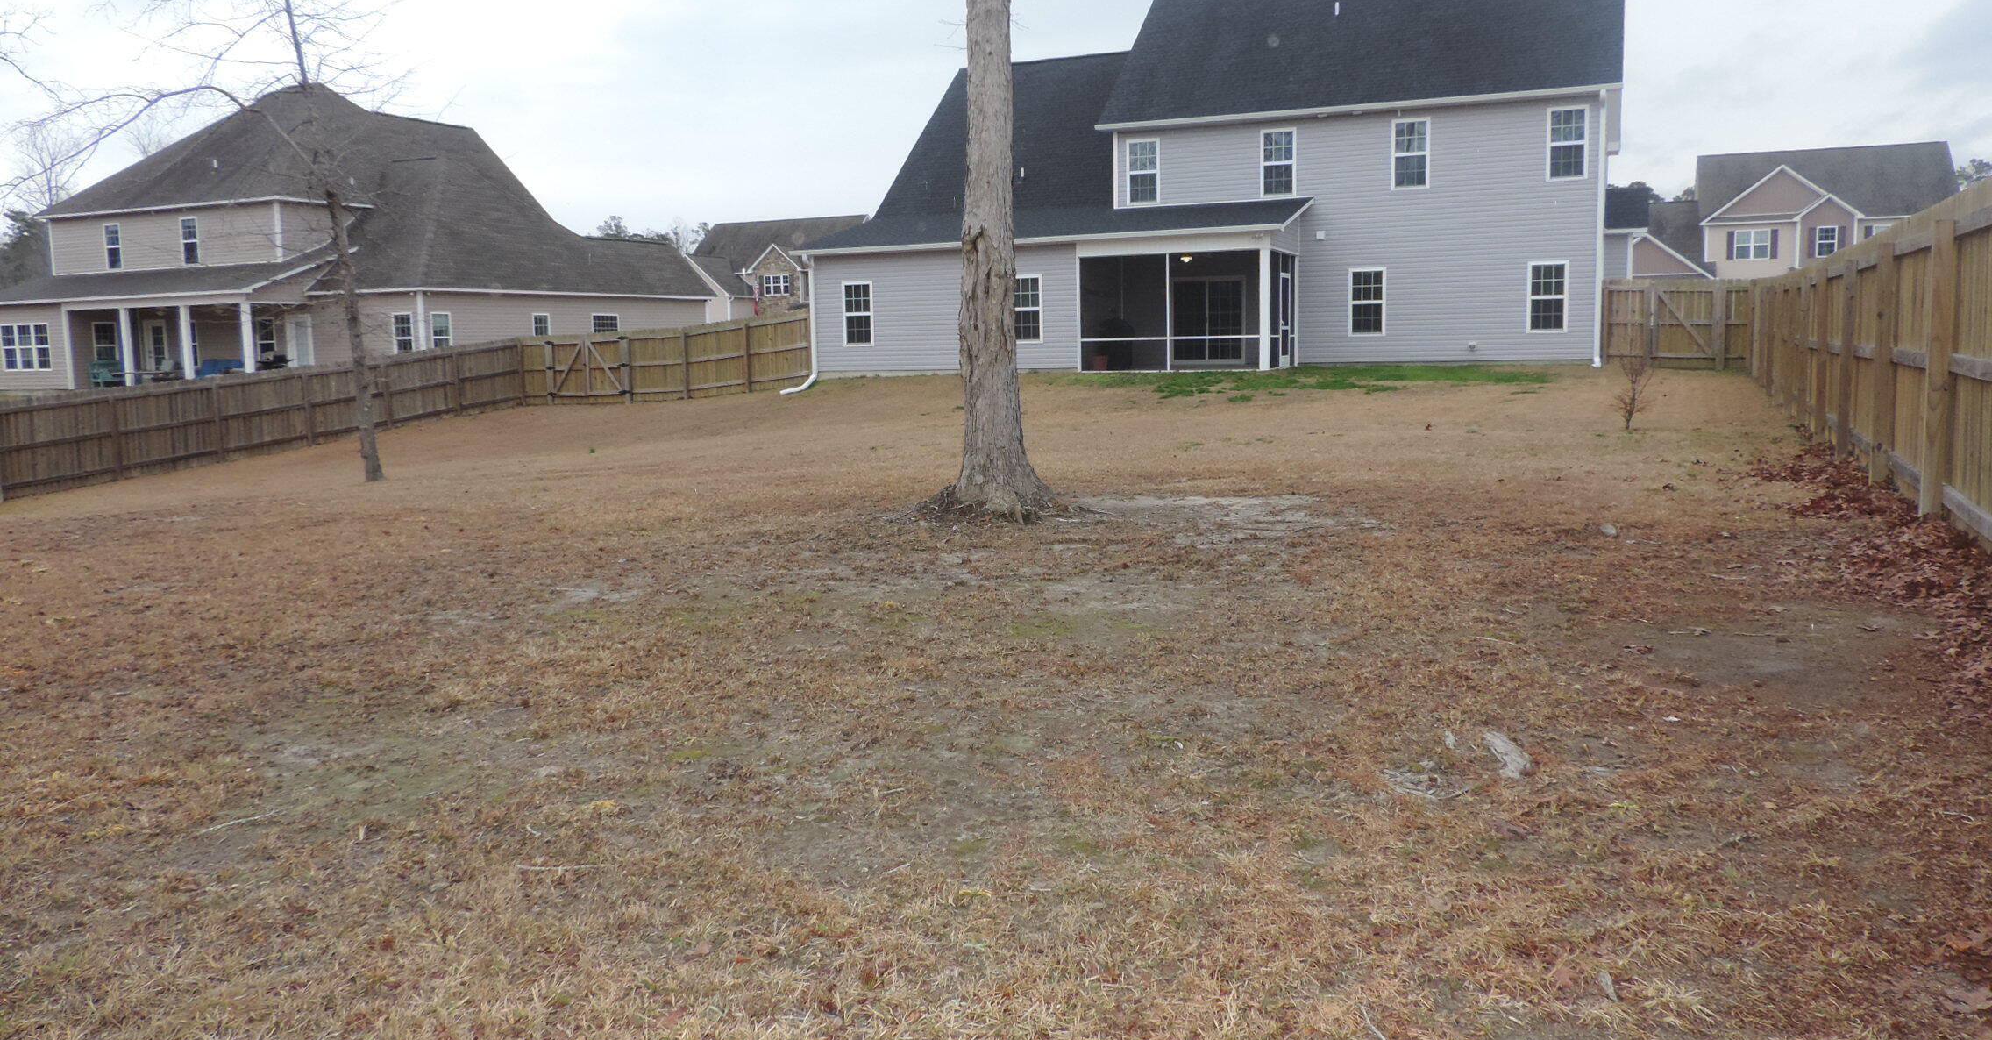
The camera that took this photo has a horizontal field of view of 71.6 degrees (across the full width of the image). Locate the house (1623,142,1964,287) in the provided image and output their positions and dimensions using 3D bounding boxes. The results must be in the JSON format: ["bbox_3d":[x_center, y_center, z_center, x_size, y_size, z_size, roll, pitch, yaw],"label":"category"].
[{"bbox_3d":[37.986,-13.757,68.583,15.700,8.950,11.000,2,9,23],"label":"house"}]

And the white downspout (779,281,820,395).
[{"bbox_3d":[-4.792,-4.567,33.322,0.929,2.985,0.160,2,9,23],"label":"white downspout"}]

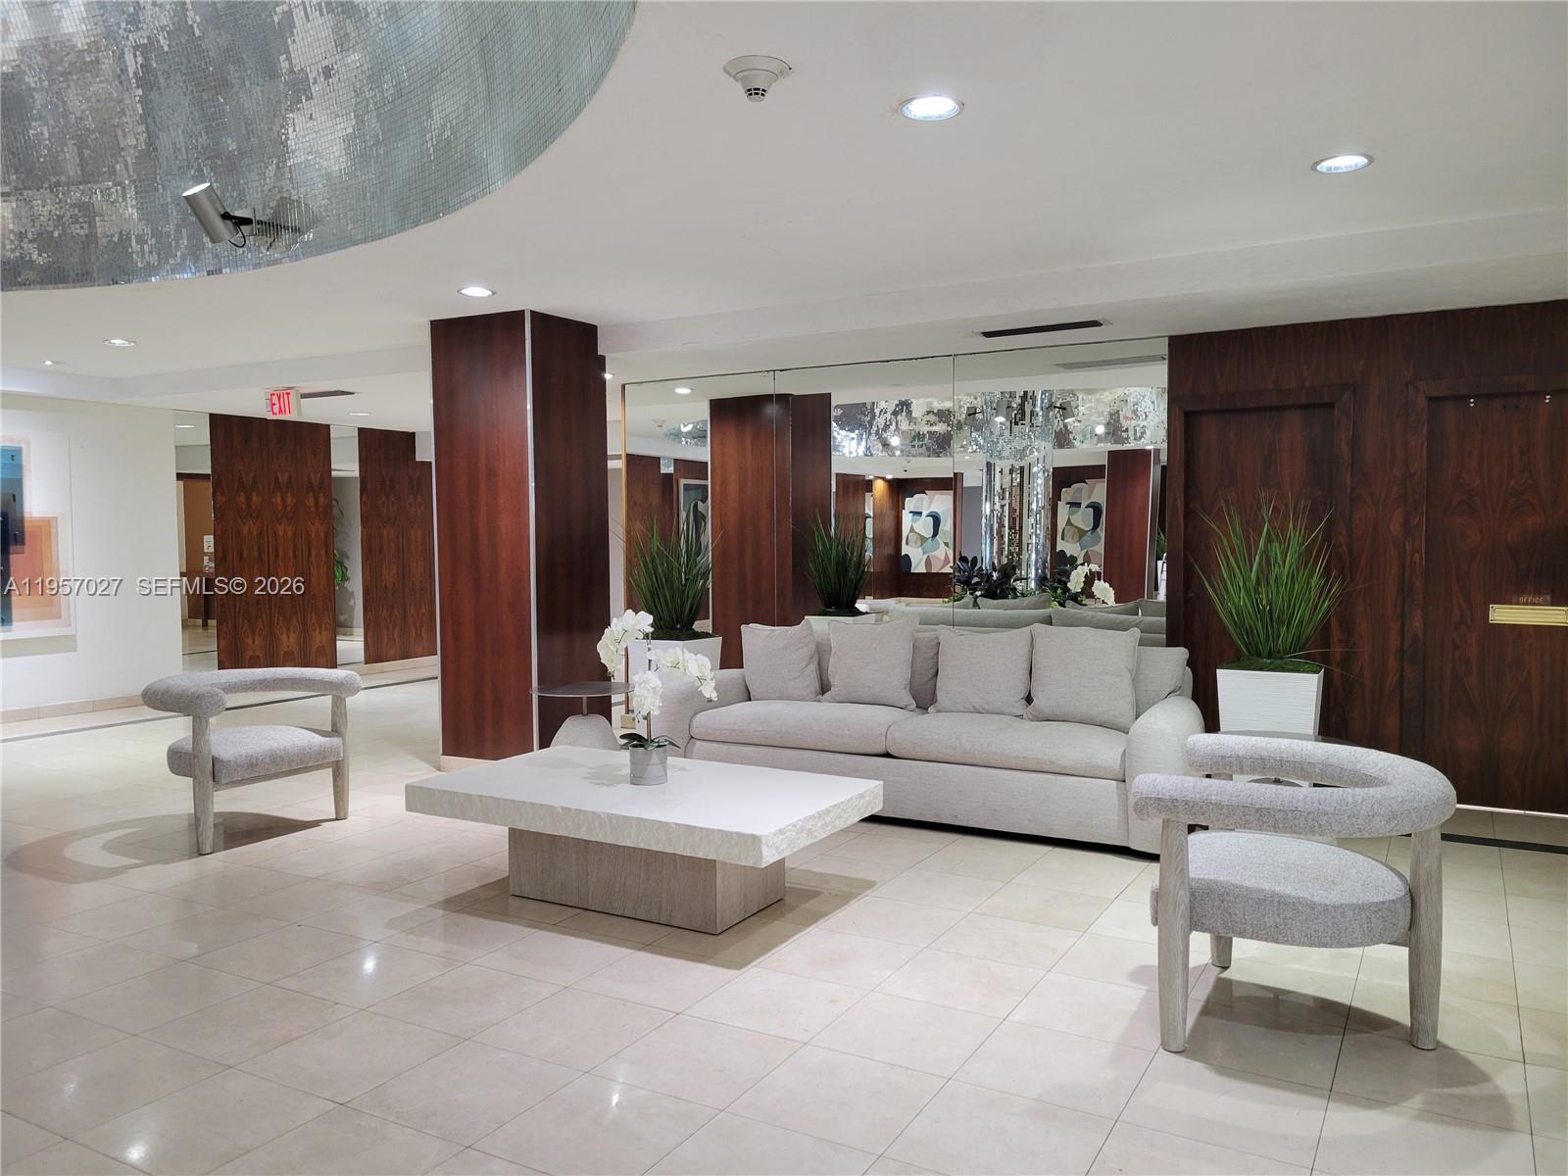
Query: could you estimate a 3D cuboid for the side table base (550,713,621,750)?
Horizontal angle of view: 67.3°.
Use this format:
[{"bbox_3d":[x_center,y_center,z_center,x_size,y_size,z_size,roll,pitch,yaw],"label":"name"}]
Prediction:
[{"bbox_3d":[-1.036,0.862,6.137,0.500,0.400,0.500,1,3,30],"label":"side table base"}]

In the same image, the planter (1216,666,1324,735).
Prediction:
[{"bbox_3d":[2.098,0.713,5.089,0.400,0.756,0.400,1,3,30],"label":"planter"}]

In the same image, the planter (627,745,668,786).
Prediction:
[{"bbox_3d":[-0.500,0.657,4.367,0.141,0.126,0.141,0,3,0],"label":"planter"}]

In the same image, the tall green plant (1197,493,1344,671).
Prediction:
[{"bbox_3d":[2.091,-0.036,5.054,0.610,0.750,0.600,1,3,30],"label":"tall green plant"}]

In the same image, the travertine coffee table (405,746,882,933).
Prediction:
[{"bbox_3d":[-0.520,0.934,4.354,1.554,0.425,0.843,1,3,30],"label":"travertine coffee table"}]

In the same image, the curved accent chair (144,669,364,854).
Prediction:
[{"bbox_3d":[-2.460,0.755,5.413,0.740,0.716,0.807,1,3,30],"label":"curved accent chair"}]

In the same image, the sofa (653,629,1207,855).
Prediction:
[{"bbox_3d":[0.670,0.632,5.797,2.596,0.874,0.915,1,3,30],"label":"sofa"}]

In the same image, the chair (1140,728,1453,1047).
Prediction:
[{"bbox_3d":[1.405,0.827,3.206,0.736,0.716,0.807,1,3,30],"label":"chair"}]

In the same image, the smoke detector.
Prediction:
[{"bbox_3d":[-0.068,-1.300,3.044,0.165,0.080,0.165,0,3,0],"label":"smoke detector"}]

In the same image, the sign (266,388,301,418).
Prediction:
[{"bbox_3d":[-3.548,-1.307,8.350,0.315,0.200,0.060,1,3,30],"label":"sign"}]

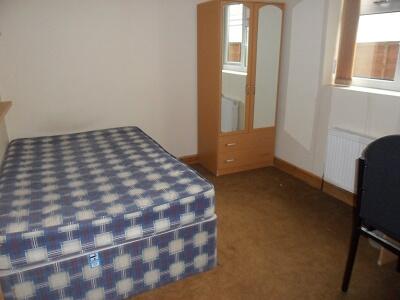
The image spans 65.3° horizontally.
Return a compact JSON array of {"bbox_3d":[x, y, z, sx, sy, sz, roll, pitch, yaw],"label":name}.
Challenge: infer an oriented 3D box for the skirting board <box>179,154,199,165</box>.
[{"bbox_3d":[-0.161,0.146,3.982,0.340,0.120,0.022,-9,21,-26],"label":"skirting board"}]

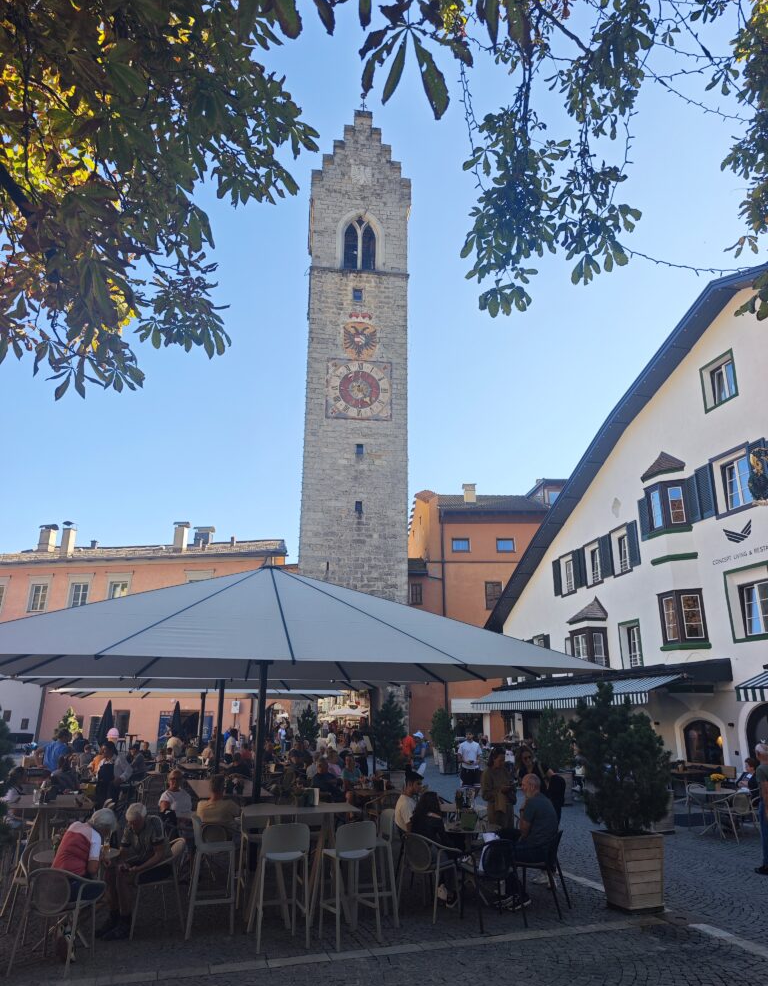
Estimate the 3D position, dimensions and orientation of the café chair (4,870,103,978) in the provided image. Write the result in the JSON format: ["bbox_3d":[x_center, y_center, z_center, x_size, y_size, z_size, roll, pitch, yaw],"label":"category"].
[{"bbox_3d":[-2.692,3.479,5.665,0.560,0.790,0.570,-1,-18,6],"label":"café chair"}]

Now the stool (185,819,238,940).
[{"bbox_3d":[-1.759,3.779,6.796,0.495,1.030,0.485,9,-20,-26],"label":"stool"}]

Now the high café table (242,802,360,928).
[{"bbox_3d":[-0.815,3.720,6.768,1.140,1.060,0.830,5,-19,-13],"label":"high café table"}]

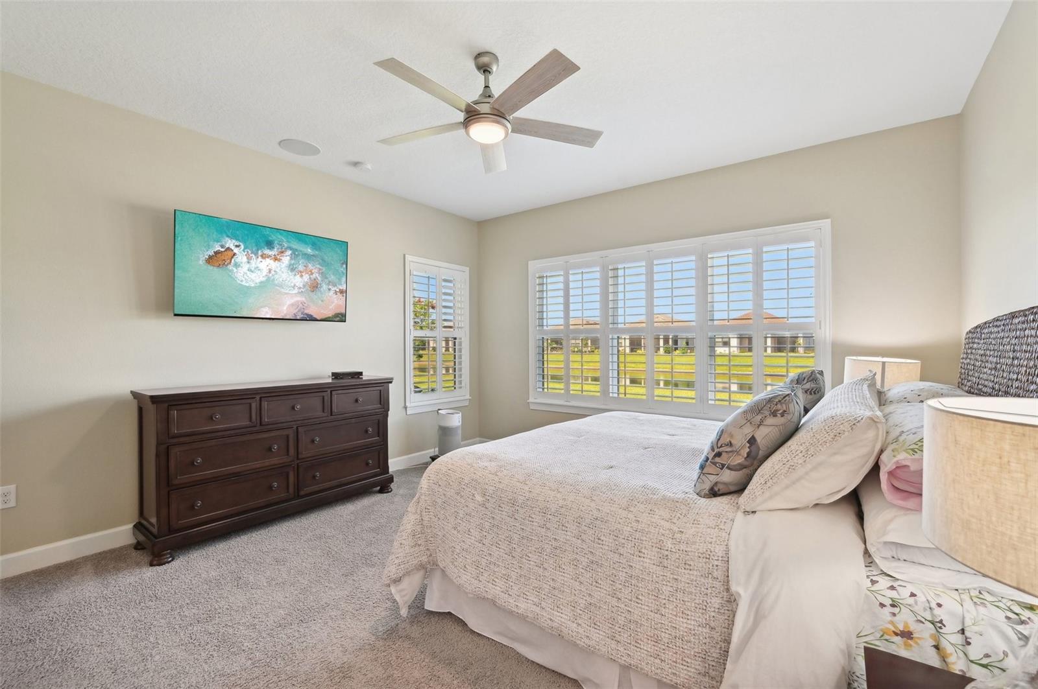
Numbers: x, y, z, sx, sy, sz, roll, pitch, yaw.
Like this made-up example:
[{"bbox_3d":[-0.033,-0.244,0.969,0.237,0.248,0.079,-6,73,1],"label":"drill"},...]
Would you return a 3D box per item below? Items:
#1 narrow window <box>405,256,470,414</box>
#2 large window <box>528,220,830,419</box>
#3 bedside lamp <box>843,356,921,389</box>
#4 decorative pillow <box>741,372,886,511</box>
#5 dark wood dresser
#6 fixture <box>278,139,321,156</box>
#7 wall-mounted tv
[{"bbox_3d":[-0.884,-0.097,4.574,0.100,1.670,0.900,1,1,39],"label":"narrow window"},{"bbox_3d":[1.221,-0.110,3.790,2.700,1.660,0.110,1,1,36],"label":"large window"},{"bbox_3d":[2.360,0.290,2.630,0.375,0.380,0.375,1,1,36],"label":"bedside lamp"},{"bbox_3d":[1.170,0.395,1.600,0.720,0.520,0.210,0,45,-54],"label":"decorative pillow"},{"bbox_3d":[-1.809,0.796,3.093,0.470,1.015,1.620,1,1,38],"label":"dark wood dresser"},{"bbox_3d":[-1.699,-1.521,3.122,0.285,0.030,0.285,0,0,0],"label":"fixture"},{"bbox_3d":[-1.964,-0.560,3.216,0.050,0.715,1.225,1,1,39],"label":"wall-mounted tv"}]

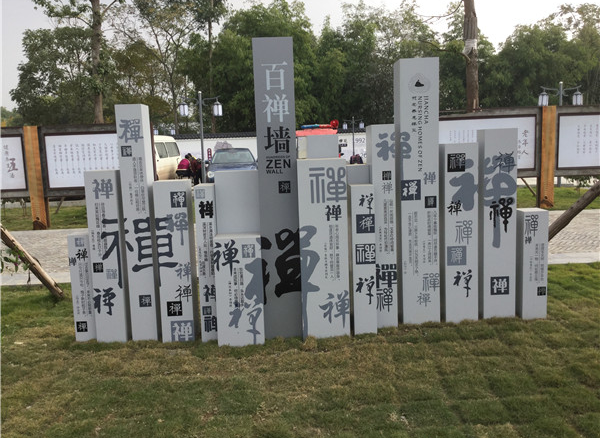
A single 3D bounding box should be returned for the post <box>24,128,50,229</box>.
[{"bbox_3d":[-5.535,-0.868,11.304,0.280,2.142,0.200,-2,8,-3],"label":"post"}]

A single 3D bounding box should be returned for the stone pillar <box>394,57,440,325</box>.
[{"bbox_3d":[0.987,-0.209,4.505,0.308,2.165,0.235,-2,7,-1],"label":"stone pillar"}]

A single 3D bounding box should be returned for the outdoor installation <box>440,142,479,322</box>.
[{"bbox_3d":[1.339,0.126,4.536,0.274,1.515,0.170,-2,8,-3],"label":"outdoor installation"}]

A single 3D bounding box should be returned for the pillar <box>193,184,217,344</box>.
[{"bbox_3d":[-0.711,0.346,4.274,0.154,1.230,0.220,-2,7,-1],"label":"pillar"}]

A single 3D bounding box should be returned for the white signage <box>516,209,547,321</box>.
[{"bbox_3d":[1.968,0.392,4.583,0.215,0.932,0.180,-2,8,-3],"label":"white signage"}]

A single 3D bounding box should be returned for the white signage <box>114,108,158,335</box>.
[{"bbox_3d":[-1.275,0.042,4.311,0.201,1.863,0.210,-2,7,-1],"label":"white signage"}]

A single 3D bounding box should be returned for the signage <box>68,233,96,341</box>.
[{"bbox_3d":[-1.781,0.564,4.452,0.170,0.892,0.180,-2,8,-3],"label":"signage"}]

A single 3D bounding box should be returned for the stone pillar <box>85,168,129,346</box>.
[{"bbox_3d":[-1.526,0.297,4.342,0.238,1.368,0.220,-2,7,-1],"label":"stone pillar"}]

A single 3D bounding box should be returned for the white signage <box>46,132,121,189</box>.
[{"bbox_3d":[-4.545,-1.295,12.000,2.200,1.150,0.080,-2,7,-1],"label":"white signage"}]

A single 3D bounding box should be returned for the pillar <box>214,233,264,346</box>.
[{"bbox_3d":[-0.458,0.541,4.199,0.351,0.843,0.225,-2,7,-1],"label":"pillar"}]

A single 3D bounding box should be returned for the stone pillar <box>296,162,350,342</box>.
[{"bbox_3d":[0.186,0.232,4.282,0.378,1.396,0.225,-2,7,-1],"label":"stone pillar"}]

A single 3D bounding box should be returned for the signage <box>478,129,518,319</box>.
[{"bbox_3d":[1.671,0.055,4.566,0.279,1.624,0.160,-2,8,-3],"label":"signage"}]

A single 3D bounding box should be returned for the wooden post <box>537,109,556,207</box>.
[{"bbox_3d":[5.412,-1.352,11.809,0.290,2.192,0.200,-2,8,-3],"label":"wooden post"}]

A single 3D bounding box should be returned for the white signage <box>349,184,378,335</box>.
[{"bbox_3d":[0.502,0.331,4.336,0.182,1.223,0.190,-2,8,-3],"label":"white signage"}]

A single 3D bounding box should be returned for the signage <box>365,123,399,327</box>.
[{"bbox_3d":[0.689,0.064,4.459,0.180,1.653,0.250,-2,7,-1],"label":"signage"}]

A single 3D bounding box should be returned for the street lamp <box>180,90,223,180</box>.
[{"bbox_3d":[-2.791,-2.025,15.354,1.255,3.168,0.260,-2,8,-3],"label":"street lamp"}]

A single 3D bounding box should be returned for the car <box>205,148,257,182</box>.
[{"bbox_3d":[-2.446,-1.886,19.985,1.780,1.460,4.500,-3,7,-6],"label":"car"}]

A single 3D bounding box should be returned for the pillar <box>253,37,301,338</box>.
[{"bbox_3d":[-0.174,-0.205,4.285,0.302,2.345,0.240,-2,8,-3],"label":"pillar"}]

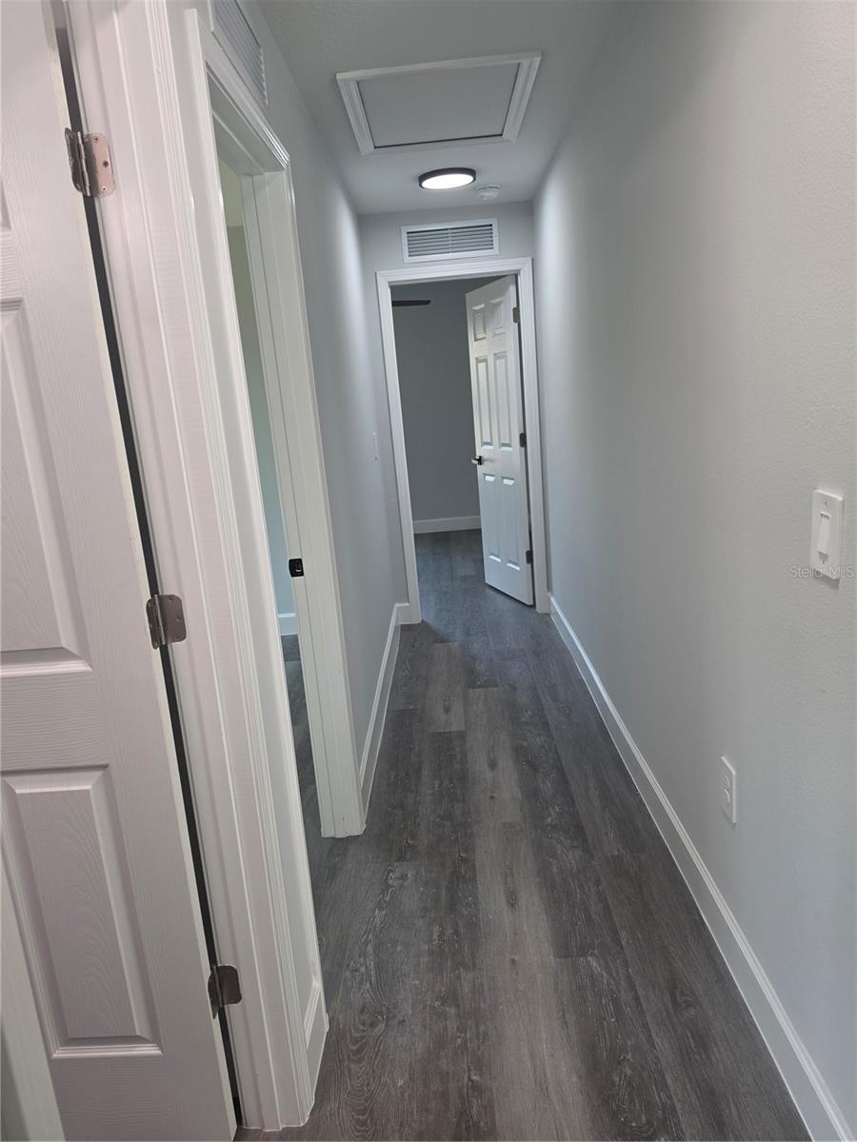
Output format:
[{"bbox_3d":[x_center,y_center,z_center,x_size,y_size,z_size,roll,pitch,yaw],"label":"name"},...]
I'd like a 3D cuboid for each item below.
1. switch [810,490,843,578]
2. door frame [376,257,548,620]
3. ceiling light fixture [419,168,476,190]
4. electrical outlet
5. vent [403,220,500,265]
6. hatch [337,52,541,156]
[{"bbox_3d":[0.658,-0.060,1.260,0.012,0.125,0.079,-5,14,1],"label":"switch"},{"bbox_3d":[0.238,-0.740,4.662,0.888,2.118,0.140,-5,14,1],"label":"door frame"},{"bbox_3d":[0.091,-1.862,3.611,0.269,0.031,0.269,-5,14,1],"label":"ceiling light fixture"},{"bbox_3d":[0.722,0.529,1.833,0.010,0.124,0.077,-5,14,1],"label":"electrical outlet"},{"bbox_3d":[0.126,-1.872,4.310,0.538,0.191,0.020,-5,14,1],"label":"vent"},{"bbox_3d":[0.041,-1.630,2.702,0.633,0.025,0.836,-5,14,1],"label":"hatch"}]

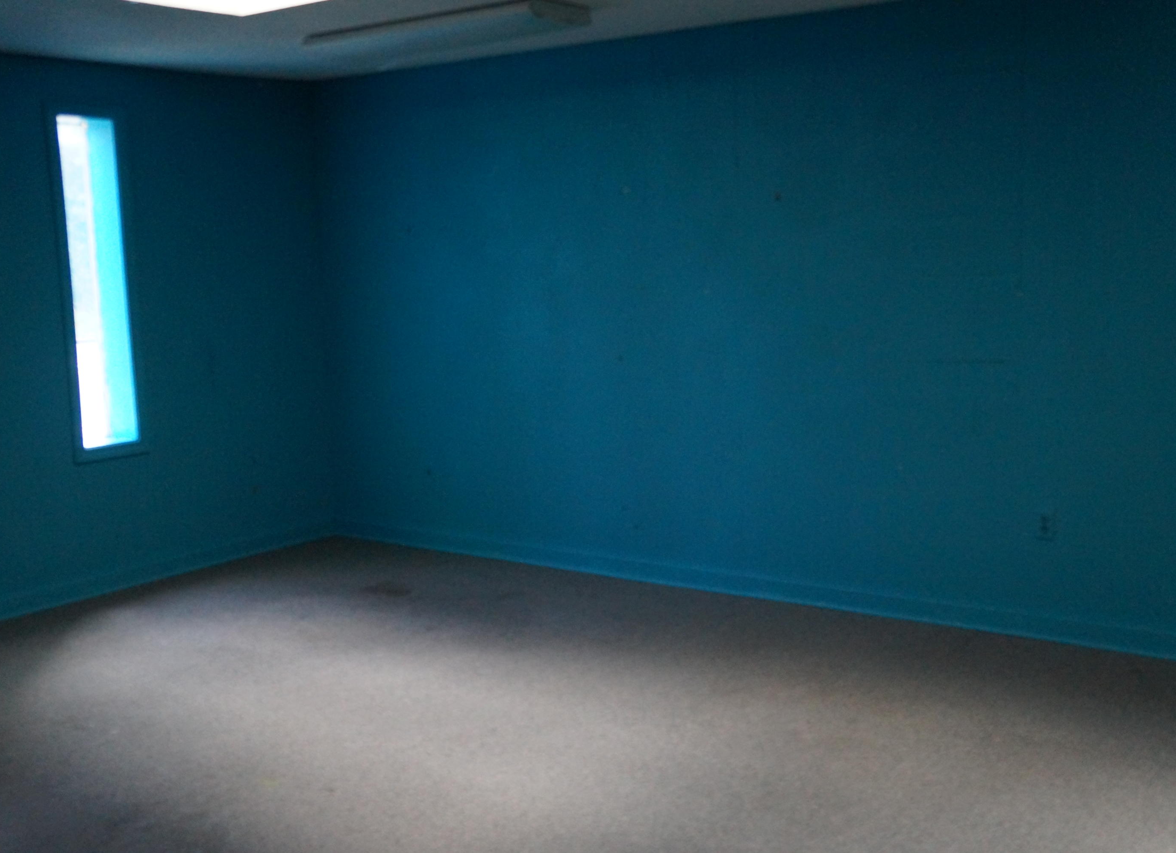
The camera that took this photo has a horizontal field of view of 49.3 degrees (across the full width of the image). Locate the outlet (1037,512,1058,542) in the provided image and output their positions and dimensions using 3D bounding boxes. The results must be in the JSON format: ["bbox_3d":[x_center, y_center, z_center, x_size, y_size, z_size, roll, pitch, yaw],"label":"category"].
[{"bbox_3d":[1.727,0.372,4.822,0.071,0.115,0.010,4,10,36],"label":"outlet"}]

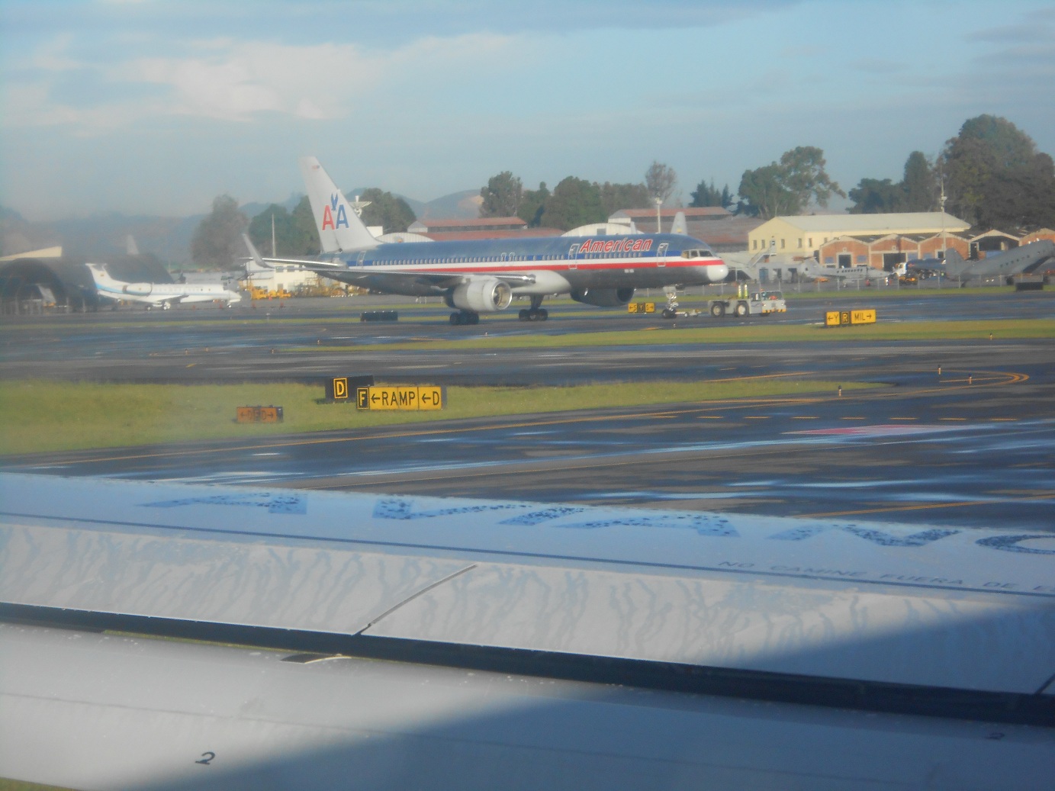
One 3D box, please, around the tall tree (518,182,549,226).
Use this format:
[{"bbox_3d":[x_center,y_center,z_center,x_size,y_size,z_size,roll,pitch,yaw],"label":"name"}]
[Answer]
[{"bbox_3d":[1.273,-32.077,959.715,6.320,21.870,6.010,-2,1,0],"label":"tall tree"}]

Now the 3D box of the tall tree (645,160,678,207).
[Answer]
[{"bbox_3d":[27.735,-35.294,979.665,6.630,25.710,6.300,-2,1,0],"label":"tall tree"}]

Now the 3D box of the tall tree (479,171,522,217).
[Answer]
[{"bbox_3d":[-5.194,-33.063,959.685,8.650,24.220,8.220,-2,1,0],"label":"tall tree"}]

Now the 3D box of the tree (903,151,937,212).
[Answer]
[{"bbox_3d":[73.543,-33.660,889.682,6.790,24.450,6.450,-2,1,0],"label":"tree"}]

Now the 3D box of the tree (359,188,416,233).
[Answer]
[{"bbox_3d":[-27.000,-29.688,919.729,11.170,20.830,10.610,-2,1,0],"label":"tree"}]

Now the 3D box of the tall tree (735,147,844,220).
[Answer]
[{"bbox_3d":[50.451,-34.492,909.656,20.190,26.430,15.150,-2,1,0],"label":"tall tree"}]

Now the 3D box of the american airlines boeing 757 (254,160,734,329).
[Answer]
[{"bbox_3d":[-1.869,-12.302,363.204,41.000,13.600,47.300,-3,2,-44],"label":"american airlines boeing 757"}]

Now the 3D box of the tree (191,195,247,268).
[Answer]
[{"bbox_3d":[-60.174,-28.907,929.731,10.960,20.690,10.420,-2,1,0],"label":"tree"}]

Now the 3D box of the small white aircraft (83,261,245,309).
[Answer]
[{"bbox_3d":[-54.343,-16.470,715.570,26.300,6.760,20.800,-2,2,-27],"label":"small white aircraft"}]

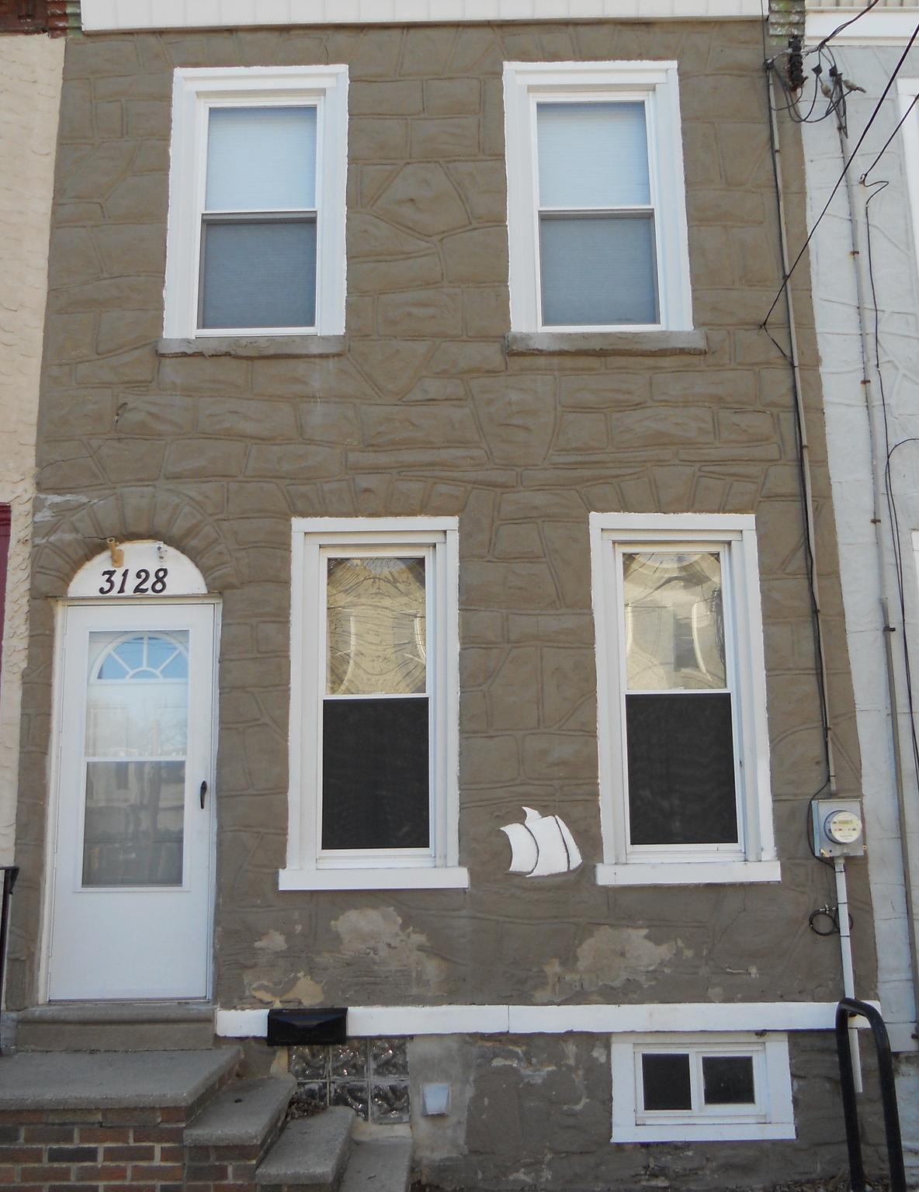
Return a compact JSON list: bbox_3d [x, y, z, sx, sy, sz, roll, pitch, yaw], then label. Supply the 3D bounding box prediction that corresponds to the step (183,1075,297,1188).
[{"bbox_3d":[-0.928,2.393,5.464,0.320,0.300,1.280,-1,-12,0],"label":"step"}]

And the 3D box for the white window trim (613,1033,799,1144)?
[{"bbox_3d":[1.194,2.428,6.147,0.883,0.501,0.110,-1,-12,0],"label":"white window trim"}]

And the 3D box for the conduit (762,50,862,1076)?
[{"bbox_3d":[1.887,-0.385,6.656,0.150,5.750,0.110,-1,-12,0],"label":"conduit"}]

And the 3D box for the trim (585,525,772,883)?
[{"bbox_3d":[1.170,0.522,6.556,0.912,1.956,0.150,-1,-12,0],"label":"trim"}]

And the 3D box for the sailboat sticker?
[{"bbox_3d":[0.420,1.262,6.355,0.413,0.349,0.030,-1,-12,0],"label":"sailboat sticker"}]

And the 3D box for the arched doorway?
[{"bbox_3d":[-1.698,0.878,6.538,0.844,2.402,0.160,-1,-12,0],"label":"arched doorway"}]

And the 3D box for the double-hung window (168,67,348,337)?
[{"bbox_3d":[-1.159,-2.280,7.188,1.023,1.700,0.130,-1,-12,0],"label":"double-hung window"}]

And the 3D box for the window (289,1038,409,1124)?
[{"bbox_3d":[-0.549,2.418,6.213,0.599,0.403,0.100,-1,-12,0],"label":"window"}]

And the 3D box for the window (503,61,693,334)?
[{"bbox_3d":[0.789,-2.312,7.186,1.021,1.702,0.130,-1,-12,0],"label":"window"}]

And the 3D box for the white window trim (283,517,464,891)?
[{"bbox_3d":[-0.449,0.545,6.559,0.924,1.962,0.150,-1,-12,0],"label":"white window trim"}]

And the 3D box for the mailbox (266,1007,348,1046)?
[{"bbox_3d":[-0.744,2.121,6.120,0.392,0.180,0.110,-1,-12,0],"label":"mailbox"}]

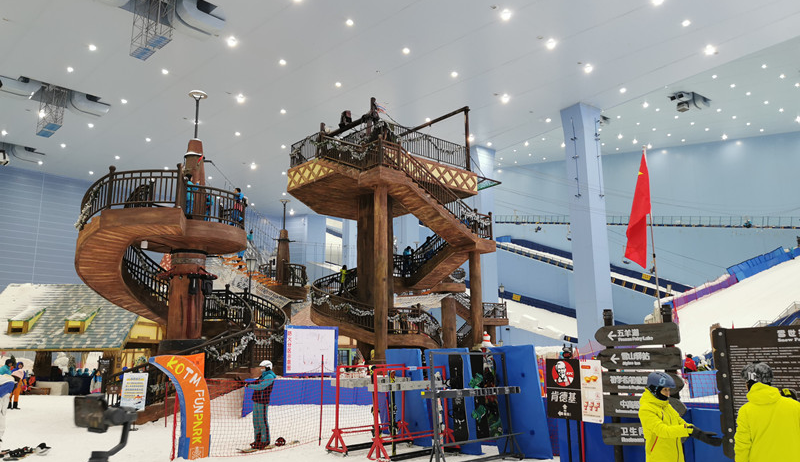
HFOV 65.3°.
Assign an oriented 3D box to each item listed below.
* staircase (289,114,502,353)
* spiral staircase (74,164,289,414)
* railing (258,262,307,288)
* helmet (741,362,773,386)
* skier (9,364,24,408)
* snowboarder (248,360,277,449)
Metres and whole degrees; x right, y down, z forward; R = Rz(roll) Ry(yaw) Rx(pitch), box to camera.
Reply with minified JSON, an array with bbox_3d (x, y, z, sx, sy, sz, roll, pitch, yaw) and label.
[{"bbox_3d":[-0.794,0.832,28.664,7.800,13.700,9.200,10,-16,-41],"label":"staircase"},{"bbox_3d":[-7.483,2.422,21.787,7.000,7.700,7.000,4,-13,-19],"label":"spiral staircase"},{"bbox_3d":[-6.396,2.443,34.258,2.700,1.150,2.600,0,-12,0],"label":"railing"},{"bbox_3d":[2.893,1.165,5.064,0.225,0.200,0.280,3,-13,-15],"label":"helmet"},{"bbox_3d":[-14.710,5.915,23.913,0.600,1.700,0.500,-1,-12,5],"label":"skier"},{"bbox_3d":[-2.776,3.530,12.751,0.650,1.740,0.500,1,-12,-8],"label":"snowboarder"}]

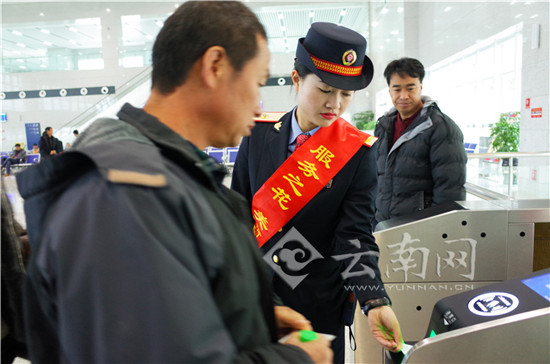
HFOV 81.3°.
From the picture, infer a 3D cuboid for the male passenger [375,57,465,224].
[{"bbox_3d":[0.713,0.246,1.619,0.340,1.700,0.550,-6,7,-37],"label":"male passenger"}]

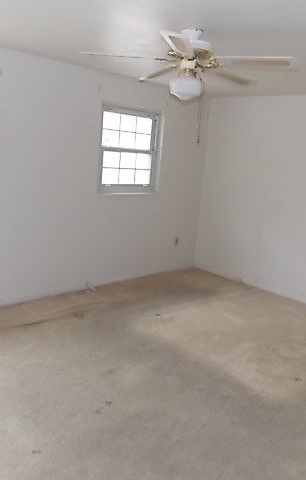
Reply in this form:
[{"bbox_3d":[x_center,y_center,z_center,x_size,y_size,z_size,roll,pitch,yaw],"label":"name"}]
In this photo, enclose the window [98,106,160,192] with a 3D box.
[{"bbox_3d":[-0.274,-1.021,4.954,0.910,0.940,0.100,-7,16,-44],"label":"window"}]

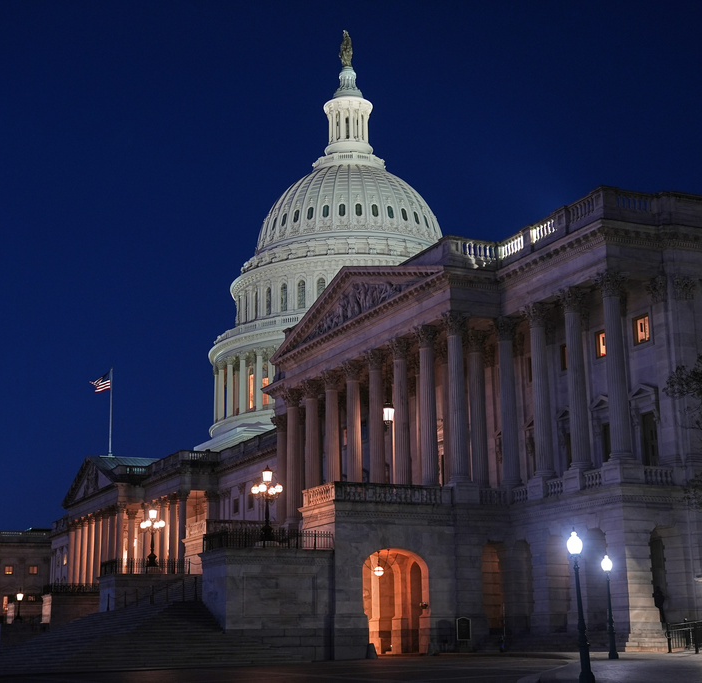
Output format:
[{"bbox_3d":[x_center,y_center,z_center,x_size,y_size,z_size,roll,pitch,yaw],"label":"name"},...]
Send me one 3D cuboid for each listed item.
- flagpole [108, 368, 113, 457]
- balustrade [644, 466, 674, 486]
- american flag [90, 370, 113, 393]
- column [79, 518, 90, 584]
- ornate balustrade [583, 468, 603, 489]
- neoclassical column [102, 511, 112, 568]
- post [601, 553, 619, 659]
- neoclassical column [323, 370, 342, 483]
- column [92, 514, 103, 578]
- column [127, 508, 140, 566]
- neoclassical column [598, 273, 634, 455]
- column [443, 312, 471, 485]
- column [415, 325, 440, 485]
[{"bbox_3d":[-29.925,8.740,163.153,0.300,11.147,0.300,6,-15,-26],"label":"flagpole"},{"bbox_3d":[14.558,6.337,61.613,1.751,0.937,0.380,6,-15,-26],"label":"balustrade"},{"bbox_3d":[-32.140,5.171,167.885,2.900,2.800,0.900,-6,-14,18],"label":"american flag"},{"bbox_3d":[-33.059,26.418,162.335,1.040,9.182,1.040,6,-15,-26],"label":"column"},{"bbox_3d":[12.099,6.706,63.659,0.420,0.880,1.870,6,-15,-25],"label":"ornate balustrade"},{"bbox_3d":[-29.151,24.459,155.030,1.220,9.157,1.220,6,-15,-25],"label":"neoclassical column"},{"bbox_3d":[9.780,10.046,49.590,0.420,3.848,0.420,-1,-14,0],"label":"post"},{"bbox_3d":[-1.145,6.429,82.122,1.220,9.157,1.220,-1,-14,0],"label":"neoclassical column"},{"bbox_3d":[-30.905,25.371,159.739,1.250,9.250,1.250,6,-15,-25],"label":"column"},{"bbox_3d":[-26.050,24.521,155.248,1.040,9.182,1.040,6,-15,-26],"label":"column"},{"bbox_3d":[12.875,1.233,63.577,1.250,9.250,1.250,-1,-14,0],"label":"neoclassical column"},{"bbox_3d":[5.752,3.070,70.642,1.250,9.250,1.250,-1,-14,0],"label":"column"},{"bbox_3d":[4.229,3.689,71.289,1.220,9.157,1.220,-1,-14,0],"label":"column"}]

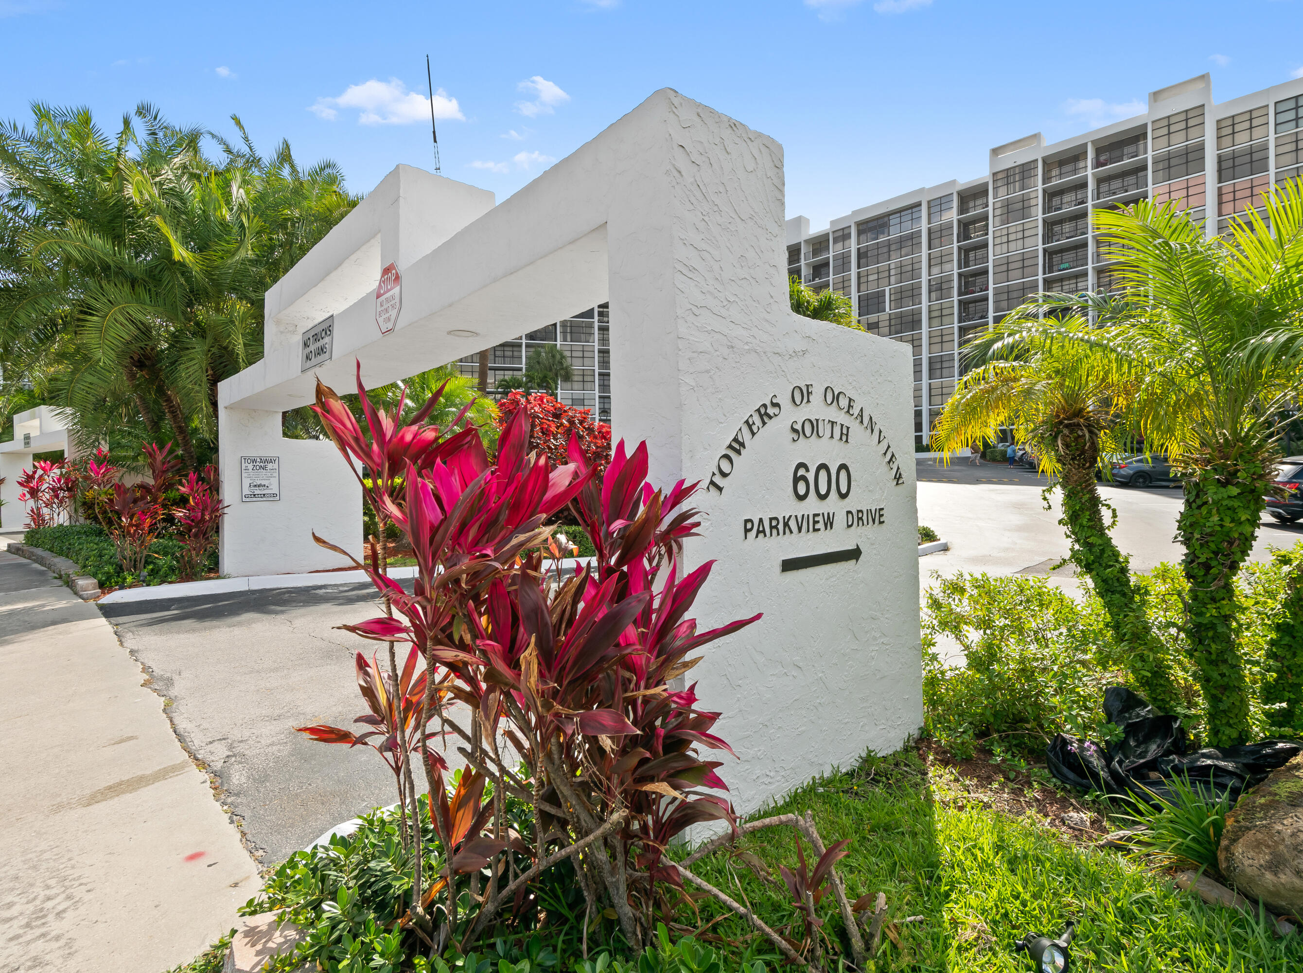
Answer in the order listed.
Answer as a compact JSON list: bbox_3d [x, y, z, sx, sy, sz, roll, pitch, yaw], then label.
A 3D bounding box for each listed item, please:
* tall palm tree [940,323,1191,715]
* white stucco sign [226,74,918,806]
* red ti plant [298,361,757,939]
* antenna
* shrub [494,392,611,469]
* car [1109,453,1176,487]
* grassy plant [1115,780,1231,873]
[{"bbox_3d":[2.344,0.191,3.750,1.300,2.250,1.250,-1,1,32],"label":"tall palm tree"},{"bbox_3d":[-2.283,-0.310,6.372,1.870,3.560,9.120,-2,1,-42],"label":"white stucco sign"},{"bbox_3d":[-0.369,0.509,1.970,1.330,1.700,1.020,-1,1,0],"label":"red ti plant"},{"bbox_3d":[-1.683,-2.853,5.000,0.035,0.940,0.035,-5,0,0],"label":"antenna"},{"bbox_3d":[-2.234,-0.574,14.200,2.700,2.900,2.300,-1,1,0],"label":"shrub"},{"bbox_3d":[22.334,-0.714,27.406,4.660,1.430,1.820,-1,1,30],"label":"car"},{"bbox_3d":[2.011,1.301,2.500,0.400,0.300,0.380,0,1,39],"label":"grassy plant"}]

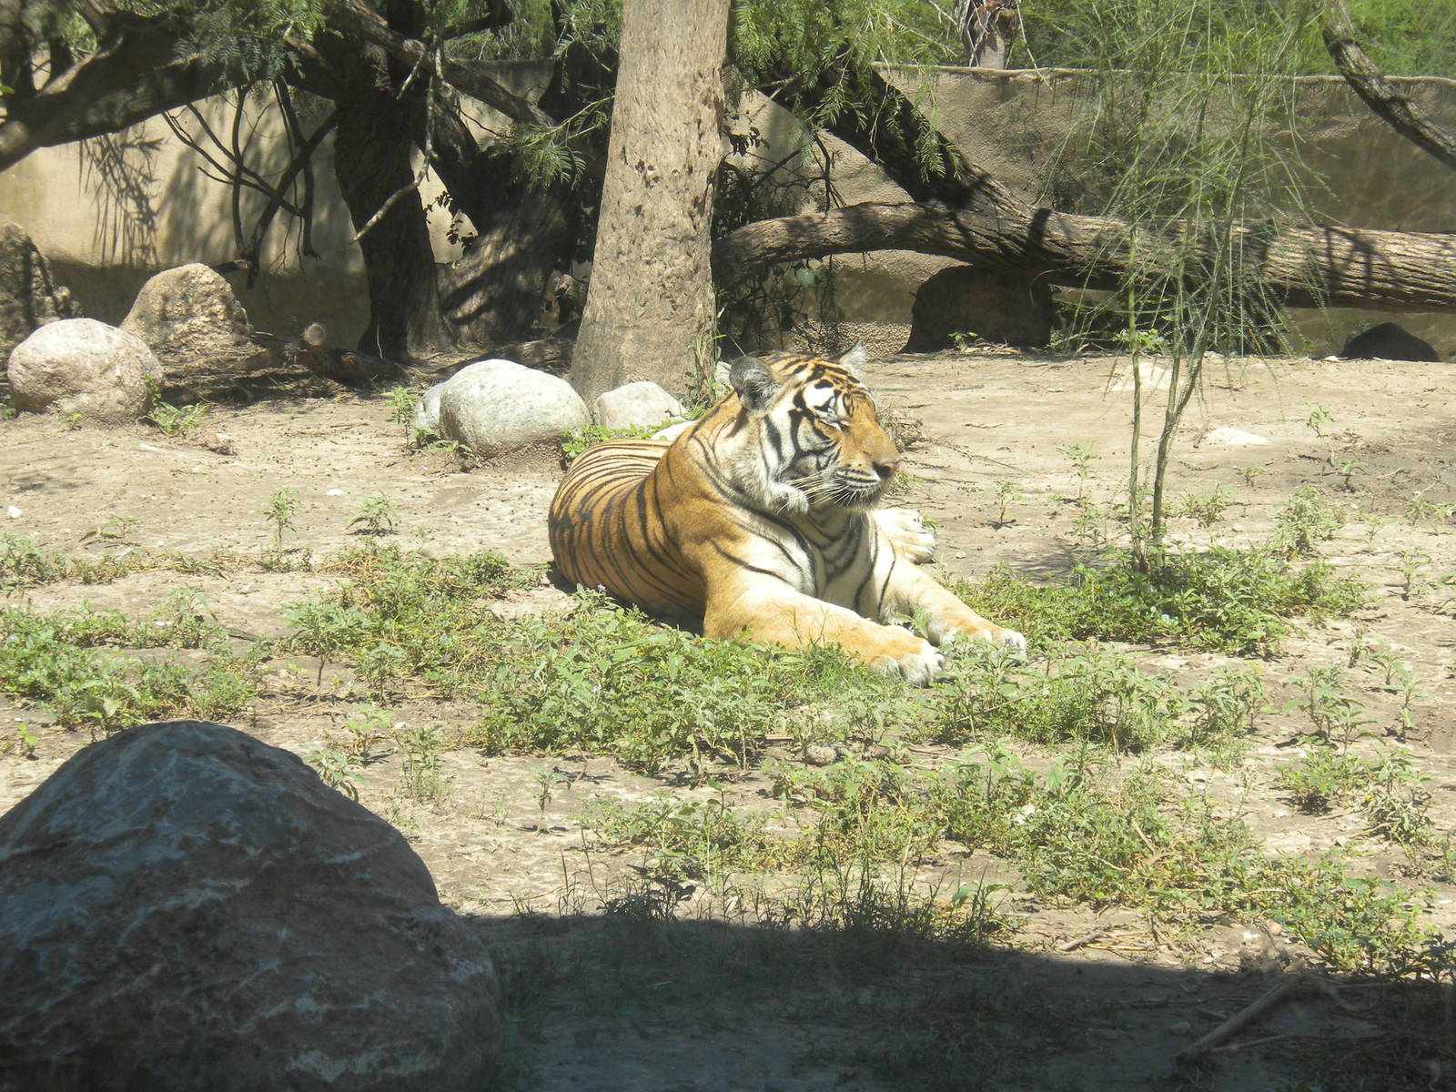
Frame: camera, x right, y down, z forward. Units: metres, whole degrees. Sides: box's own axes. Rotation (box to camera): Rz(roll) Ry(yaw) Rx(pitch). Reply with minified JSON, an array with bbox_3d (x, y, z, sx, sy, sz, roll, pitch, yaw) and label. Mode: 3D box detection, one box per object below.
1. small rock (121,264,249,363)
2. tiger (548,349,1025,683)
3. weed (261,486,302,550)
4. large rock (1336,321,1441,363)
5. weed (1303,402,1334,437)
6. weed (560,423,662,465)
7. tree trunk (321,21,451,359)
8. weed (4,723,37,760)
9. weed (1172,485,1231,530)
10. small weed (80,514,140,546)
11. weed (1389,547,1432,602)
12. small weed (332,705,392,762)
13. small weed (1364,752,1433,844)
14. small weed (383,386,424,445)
[{"bbox_3d":[-1.839,-0.803,14.378,0.452,0.310,0.358,0,11,0],"label":"small rock"},{"bbox_3d":[0.160,-0.131,9.426,0.720,0.610,1.500,-6,11,-34],"label":"tiger"},{"bbox_3d":[-1.134,-0.068,10.694,0.101,0.159,0.091,0,10,0],"label":"weed"},{"bbox_3d":[2.308,-0.736,14.715,0.340,0.150,0.290,0,9,0],"label":"large rock"},{"bbox_3d":[1.774,-0.381,12.620,0.090,0.105,0.090,0,9,0],"label":"weed"},{"bbox_3d":[-0.325,-0.325,12.245,0.300,0.110,0.200,0,9,0],"label":"weed"},{"bbox_3d":[-1.192,-1.249,14.694,0.420,1.170,0.330,0,9,0],"label":"tree trunk"},{"bbox_3d":[-1.496,0.408,8.896,0.072,0.064,0.058,0,11,0],"label":"weed"},{"bbox_3d":[1.289,-0.114,11.431,0.161,0.104,0.137,0,11,0],"label":"weed"},{"bbox_3d":[-1.645,-0.050,11.198,0.161,0.068,0.129,0,11,0],"label":"small weed"},{"bbox_3d":[1.624,0.068,10.006,0.105,0.129,0.095,0,10,0],"label":"weed"},{"bbox_3d":[-0.696,0.352,8.003,0.112,0.100,0.105,0,9,0],"label":"small weed"},{"bbox_3d":[1.219,0.460,7.646,0.128,0.169,0.115,0,10,0],"label":"small weed"},{"bbox_3d":[-0.983,-0.400,12.713,0.124,0.167,0.112,0,11,0],"label":"small weed"}]

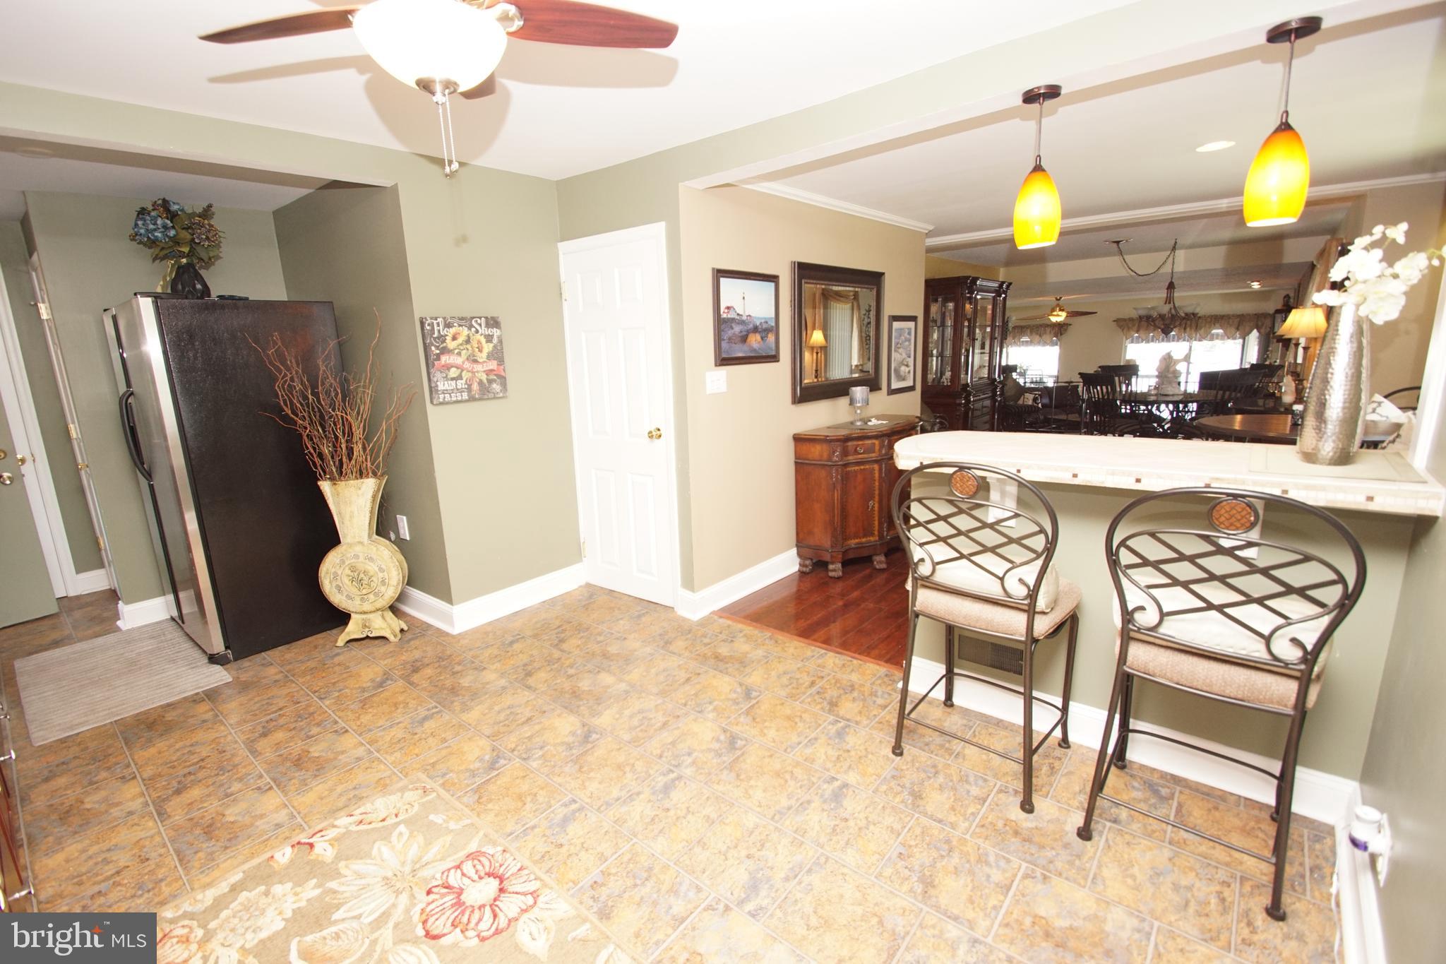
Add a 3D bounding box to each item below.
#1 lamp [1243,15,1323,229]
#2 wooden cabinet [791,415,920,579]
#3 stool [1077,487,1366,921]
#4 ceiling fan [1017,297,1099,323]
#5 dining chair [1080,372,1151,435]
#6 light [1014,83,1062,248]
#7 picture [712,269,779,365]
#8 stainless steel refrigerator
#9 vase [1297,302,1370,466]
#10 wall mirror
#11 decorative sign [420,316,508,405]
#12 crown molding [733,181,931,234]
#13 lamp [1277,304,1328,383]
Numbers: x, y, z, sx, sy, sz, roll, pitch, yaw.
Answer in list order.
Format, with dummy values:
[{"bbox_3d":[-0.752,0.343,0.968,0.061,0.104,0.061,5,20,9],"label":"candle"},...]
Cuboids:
[{"bbox_3d":[1.505,-0.954,1.629,0.138,0.490,0.138,9,16,40],"label":"lamp"},{"bbox_3d":[1.029,0.076,4.206,0.400,0.932,1.280,10,17,42],"label":"wooden cabinet"},{"bbox_3d":[1.353,0.510,1.685,0.480,1.090,0.530,9,16,41],"label":"stool"},{"bbox_3d":[5.883,-3.012,10.600,1.270,0.450,1.270,5,14,30],"label":"ceiling fan"},{"bbox_3d":[4.167,-0.612,6.422,0.540,1.060,0.470,-5,13,-15],"label":"dining chair"},{"bbox_3d":[1.037,-1.022,1.990,0.138,0.480,0.138,9,16,40],"label":"light"},{"bbox_3d":[0.140,-0.904,3.343,0.030,0.485,0.535,10,17,42],"label":"picture"},{"bbox_3d":[-2.635,-0.060,3.335,0.917,1.760,0.800,8,16,37],"label":"stainless steel refrigerator"},{"bbox_3d":[1.867,-0.297,1.829,0.135,0.450,0.135,9,16,40],"label":"vase"},{"bbox_3d":[0.795,-0.992,4.026,0.050,0.825,1.080,10,17,42],"label":"wall mirror"},{"bbox_3d":[-1.319,-0.630,3.104,0.035,0.420,0.410,9,17,41],"label":"decorative sign"},{"bbox_3d":[0.814,-1.775,3.883,0.062,0.065,2.520,9,17,41],"label":"crown molding"},{"bbox_3d":[4.849,-1.093,5.066,0.340,0.750,0.340,8,16,39],"label":"lamp"}]

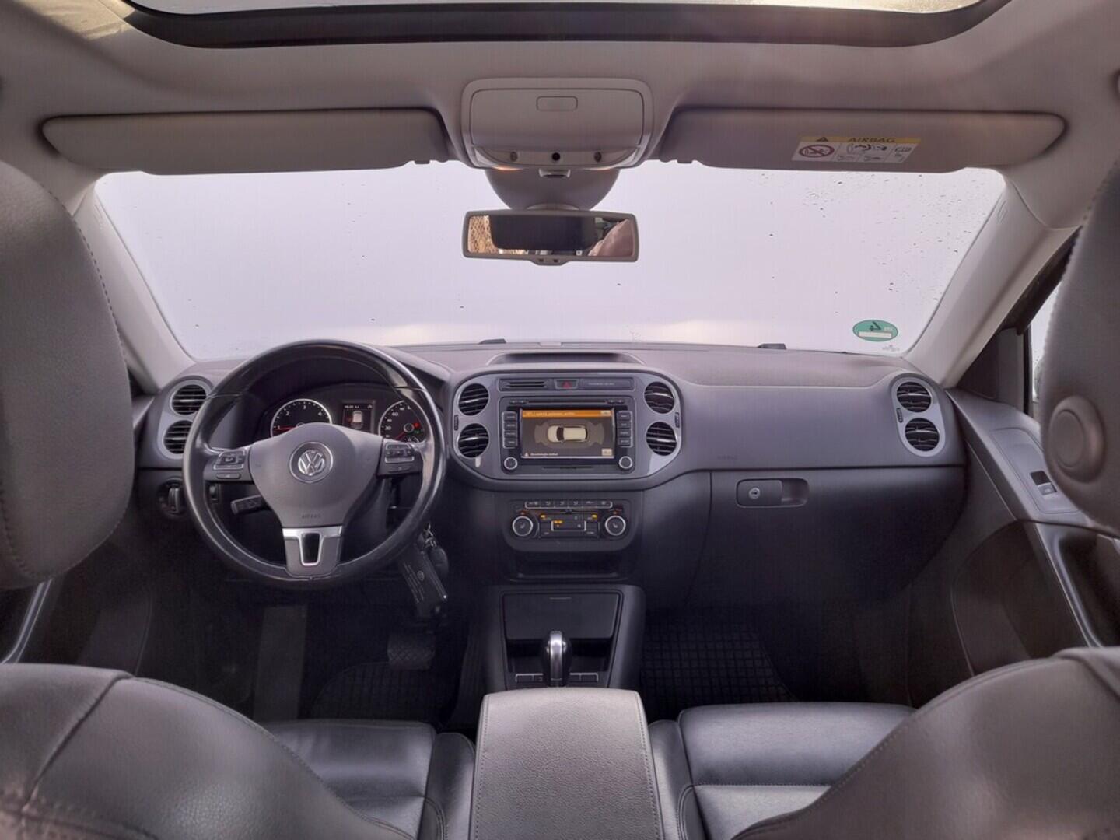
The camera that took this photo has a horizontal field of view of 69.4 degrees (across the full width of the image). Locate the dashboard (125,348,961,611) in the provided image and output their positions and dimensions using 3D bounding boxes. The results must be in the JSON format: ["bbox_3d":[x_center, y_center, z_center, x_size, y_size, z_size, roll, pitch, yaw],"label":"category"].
[{"bbox_3d":[-0.012,0.102,1.480,1.420,0.410,0.480,0,13,0],"label":"dashboard"}]

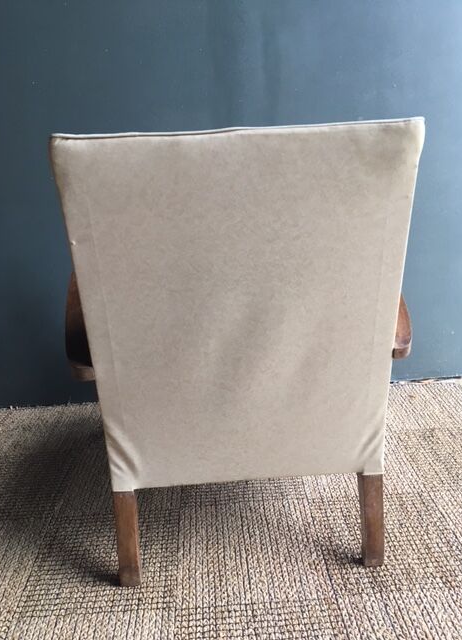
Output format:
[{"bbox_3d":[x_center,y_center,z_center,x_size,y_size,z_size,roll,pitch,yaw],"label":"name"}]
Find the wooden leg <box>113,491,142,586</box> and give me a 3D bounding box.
[{"bbox_3d":[-0.203,0.426,1.068,0.039,0.193,0.043,-4,6,-1],"label":"wooden leg"}]

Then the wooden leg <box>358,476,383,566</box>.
[{"bbox_3d":[0.281,0.394,1.077,0.039,0.193,0.043,-4,6,-1],"label":"wooden leg"}]

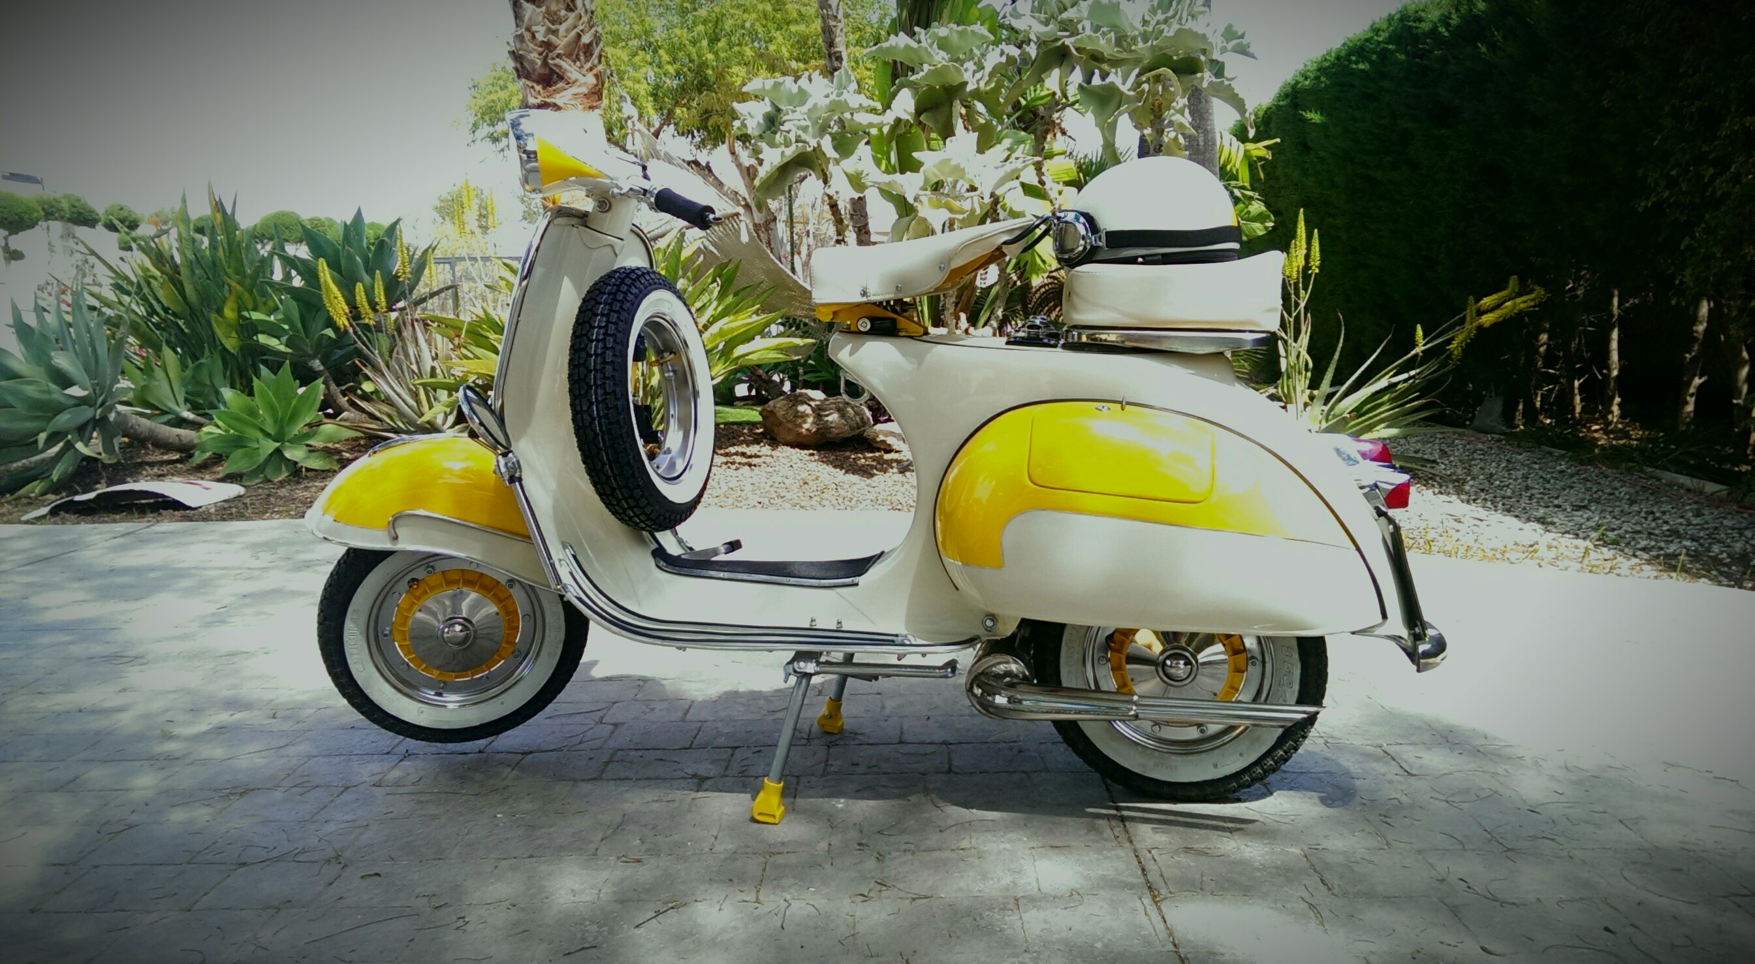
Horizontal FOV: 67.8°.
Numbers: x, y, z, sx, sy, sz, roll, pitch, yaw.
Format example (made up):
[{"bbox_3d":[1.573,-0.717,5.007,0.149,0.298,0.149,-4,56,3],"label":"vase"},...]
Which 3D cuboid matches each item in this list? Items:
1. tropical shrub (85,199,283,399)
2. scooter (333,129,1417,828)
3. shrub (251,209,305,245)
[{"bbox_3d":[-3.930,-1.031,7.400,1.050,1.200,0.980,-4,8,-28],"label":"tropical shrub"},{"bbox_3d":[-0.050,-0.043,2.048,1.750,1.070,0.660,1,9,11],"label":"scooter"},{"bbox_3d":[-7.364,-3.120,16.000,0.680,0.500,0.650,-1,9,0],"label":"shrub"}]

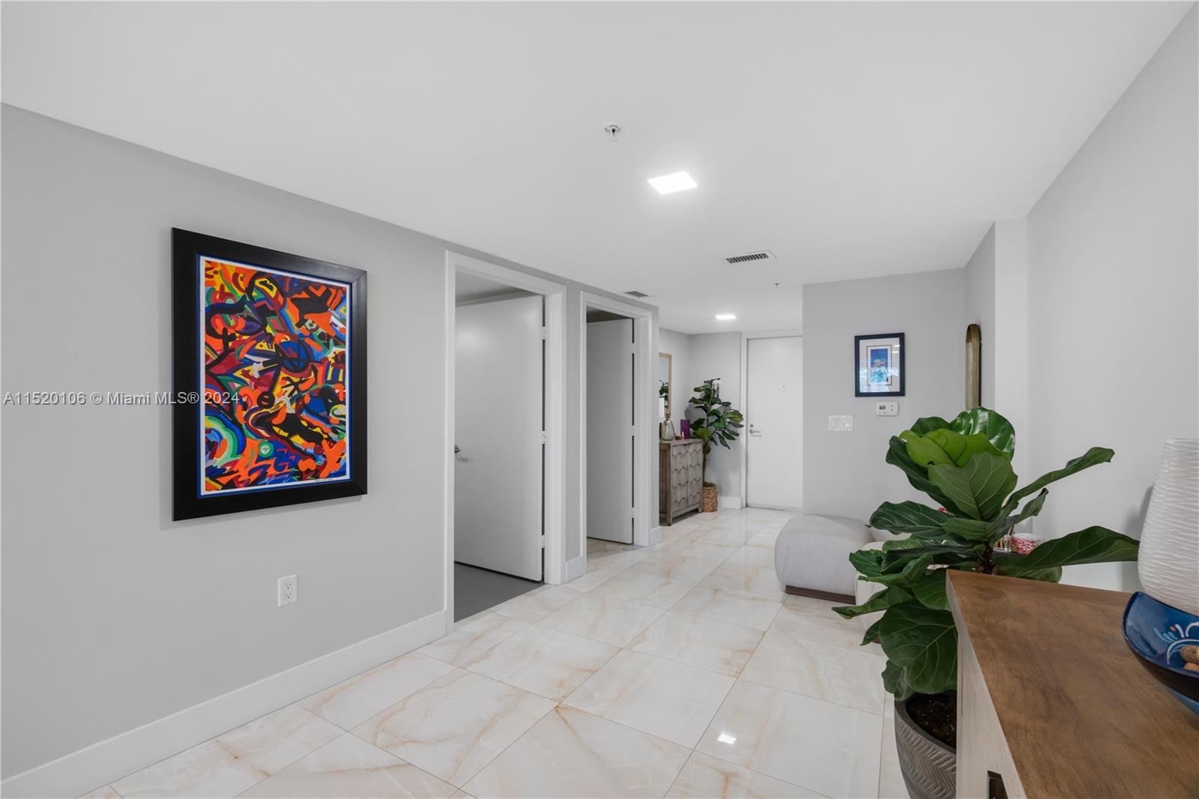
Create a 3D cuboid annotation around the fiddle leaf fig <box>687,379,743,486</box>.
[{"bbox_3d":[1.381,0.394,5.960,0.620,1.280,0.570,0,0,29],"label":"fiddle leaf fig"}]

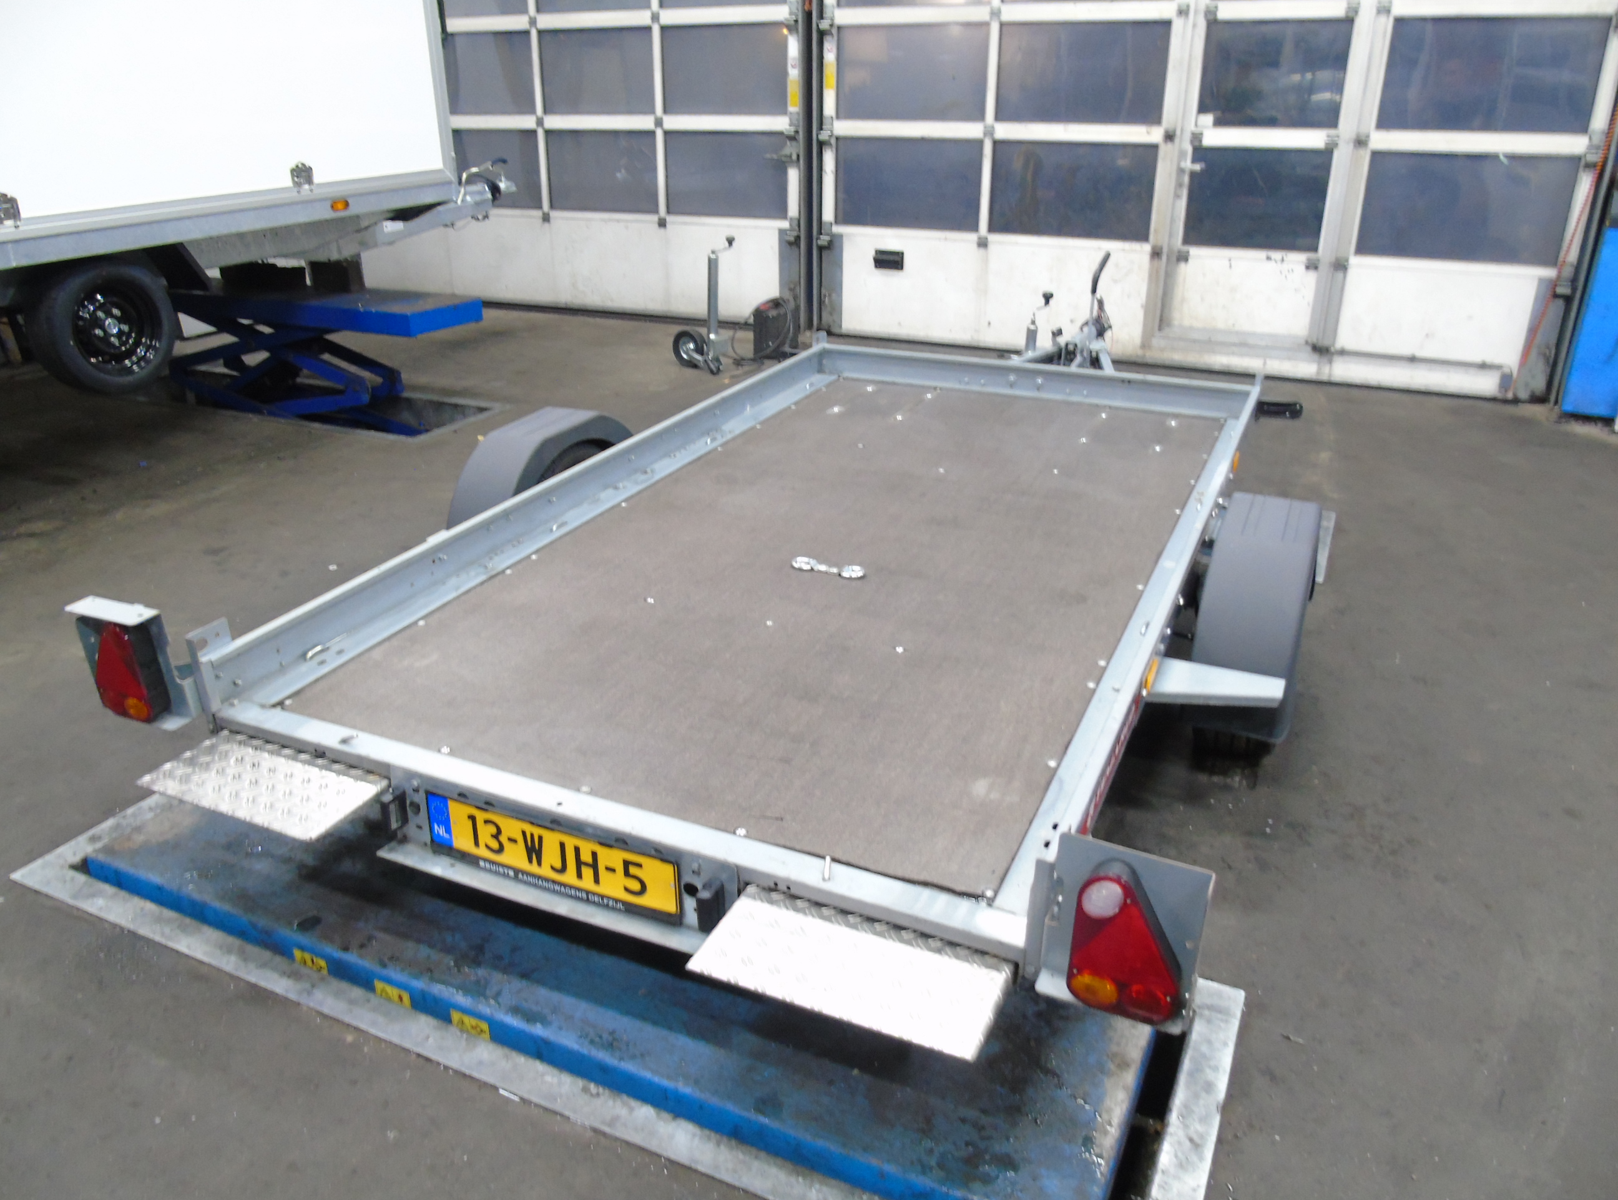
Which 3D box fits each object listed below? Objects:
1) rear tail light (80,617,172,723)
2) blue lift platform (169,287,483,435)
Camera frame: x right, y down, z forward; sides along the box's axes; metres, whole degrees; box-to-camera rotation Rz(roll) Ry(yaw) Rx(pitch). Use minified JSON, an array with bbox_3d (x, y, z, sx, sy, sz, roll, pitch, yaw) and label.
[{"bbox_3d":[-1.335,0.134,2.294,0.150,0.212,0.062,10,27,23],"label":"rear tail light"},{"bbox_3d":[-2.618,-1.352,6.222,1.850,0.550,0.500,11,26,23],"label":"blue lift platform"}]

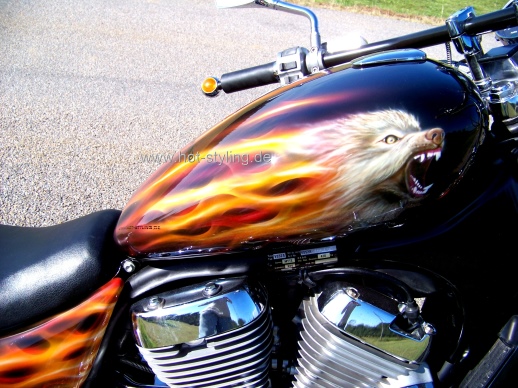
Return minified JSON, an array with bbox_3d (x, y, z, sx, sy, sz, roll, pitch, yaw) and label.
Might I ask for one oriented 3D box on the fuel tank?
[{"bbox_3d":[0.060,-0.065,0.800,0.565,0.245,0.285,-5,26,3],"label":"fuel tank"}]

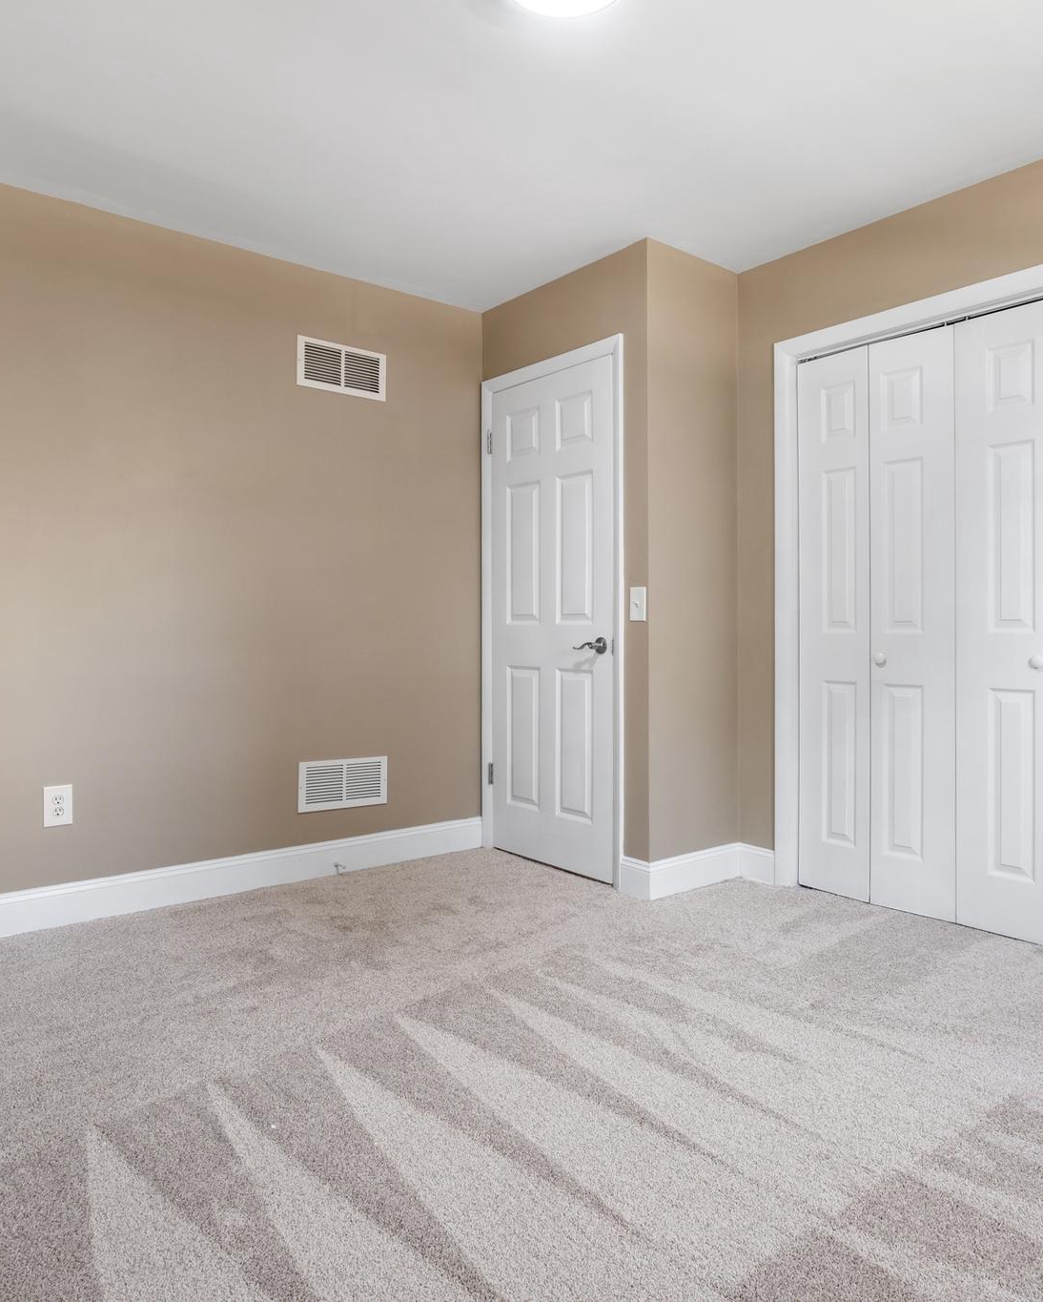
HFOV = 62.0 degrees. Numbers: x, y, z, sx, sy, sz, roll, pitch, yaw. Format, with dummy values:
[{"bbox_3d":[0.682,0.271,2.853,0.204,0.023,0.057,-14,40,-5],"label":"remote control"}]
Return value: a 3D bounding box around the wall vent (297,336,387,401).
[{"bbox_3d":[-0.739,-1.174,3.623,0.404,0.199,0.017,0,1,-39],"label":"wall vent"}]

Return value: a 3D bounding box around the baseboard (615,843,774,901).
[{"bbox_3d":[0.697,0.870,3.423,0.569,0.136,0.314,0,1,-39],"label":"baseboard"}]

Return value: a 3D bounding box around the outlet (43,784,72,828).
[{"bbox_3d":[-1.577,0.528,2.959,0.087,0.134,0.009,0,1,-39],"label":"outlet"}]

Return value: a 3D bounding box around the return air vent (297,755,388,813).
[{"bbox_3d":[-0.738,0.557,3.638,0.408,0.204,0.017,0,1,-39],"label":"return air vent"}]

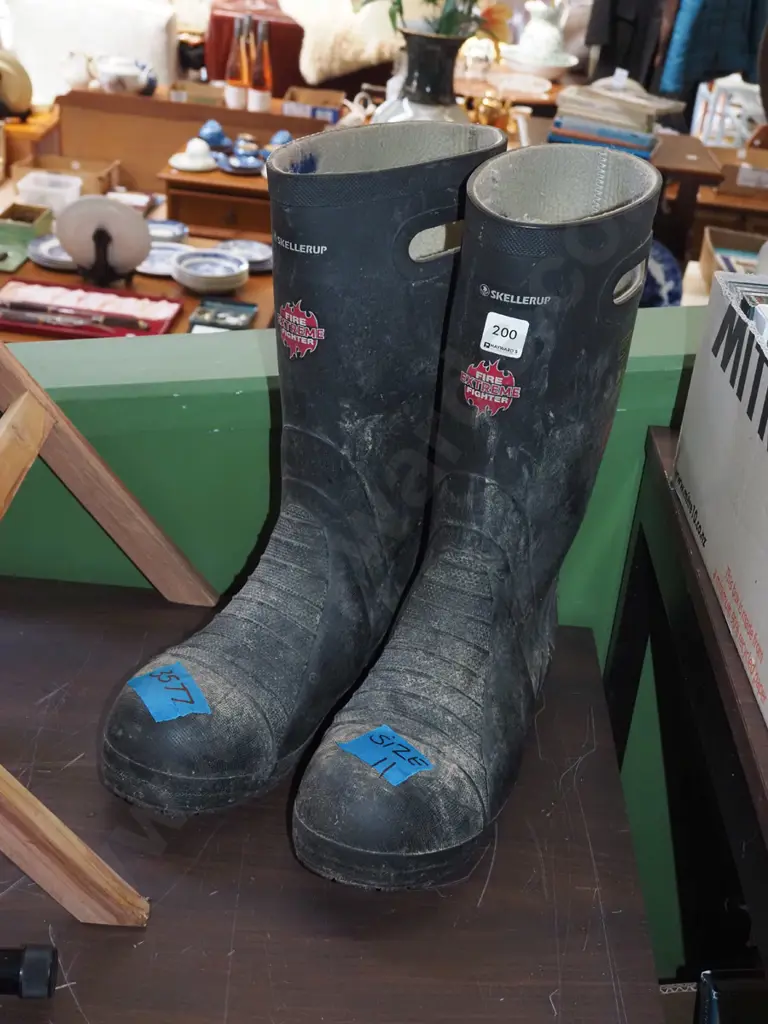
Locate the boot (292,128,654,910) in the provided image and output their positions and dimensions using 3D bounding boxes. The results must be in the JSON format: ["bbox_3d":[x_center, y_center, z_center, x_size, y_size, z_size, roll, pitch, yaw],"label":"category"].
[{"bbox_3d":[0.062,0.000,0.869,0.124,0.420,0.322,17,29,21],"label":"boot"}]

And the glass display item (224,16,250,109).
[{"bbox_3d":[-0.518,-1.584,4.589,0.082,0.299,0.082,5,28,0],"label":"glass display item"}]

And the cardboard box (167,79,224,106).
[{"bbox_3d":[-0.656,-1.505,4.690,0.187,0.045,0.165,6,28,2],"label":"cardboard box"}]

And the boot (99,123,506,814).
[{"bbox_3d":[-0.064,-0.035,0.916,0.124,0.420,0.322,23,32,32],"label":"boot"}]

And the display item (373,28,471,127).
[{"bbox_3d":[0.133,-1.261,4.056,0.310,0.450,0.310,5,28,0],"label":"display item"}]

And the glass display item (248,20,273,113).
[{"bbox_3d":[-0.430,-1.562,4.556,0.082,0.299,0.082,5,28,0],"label":"glass display item"}]

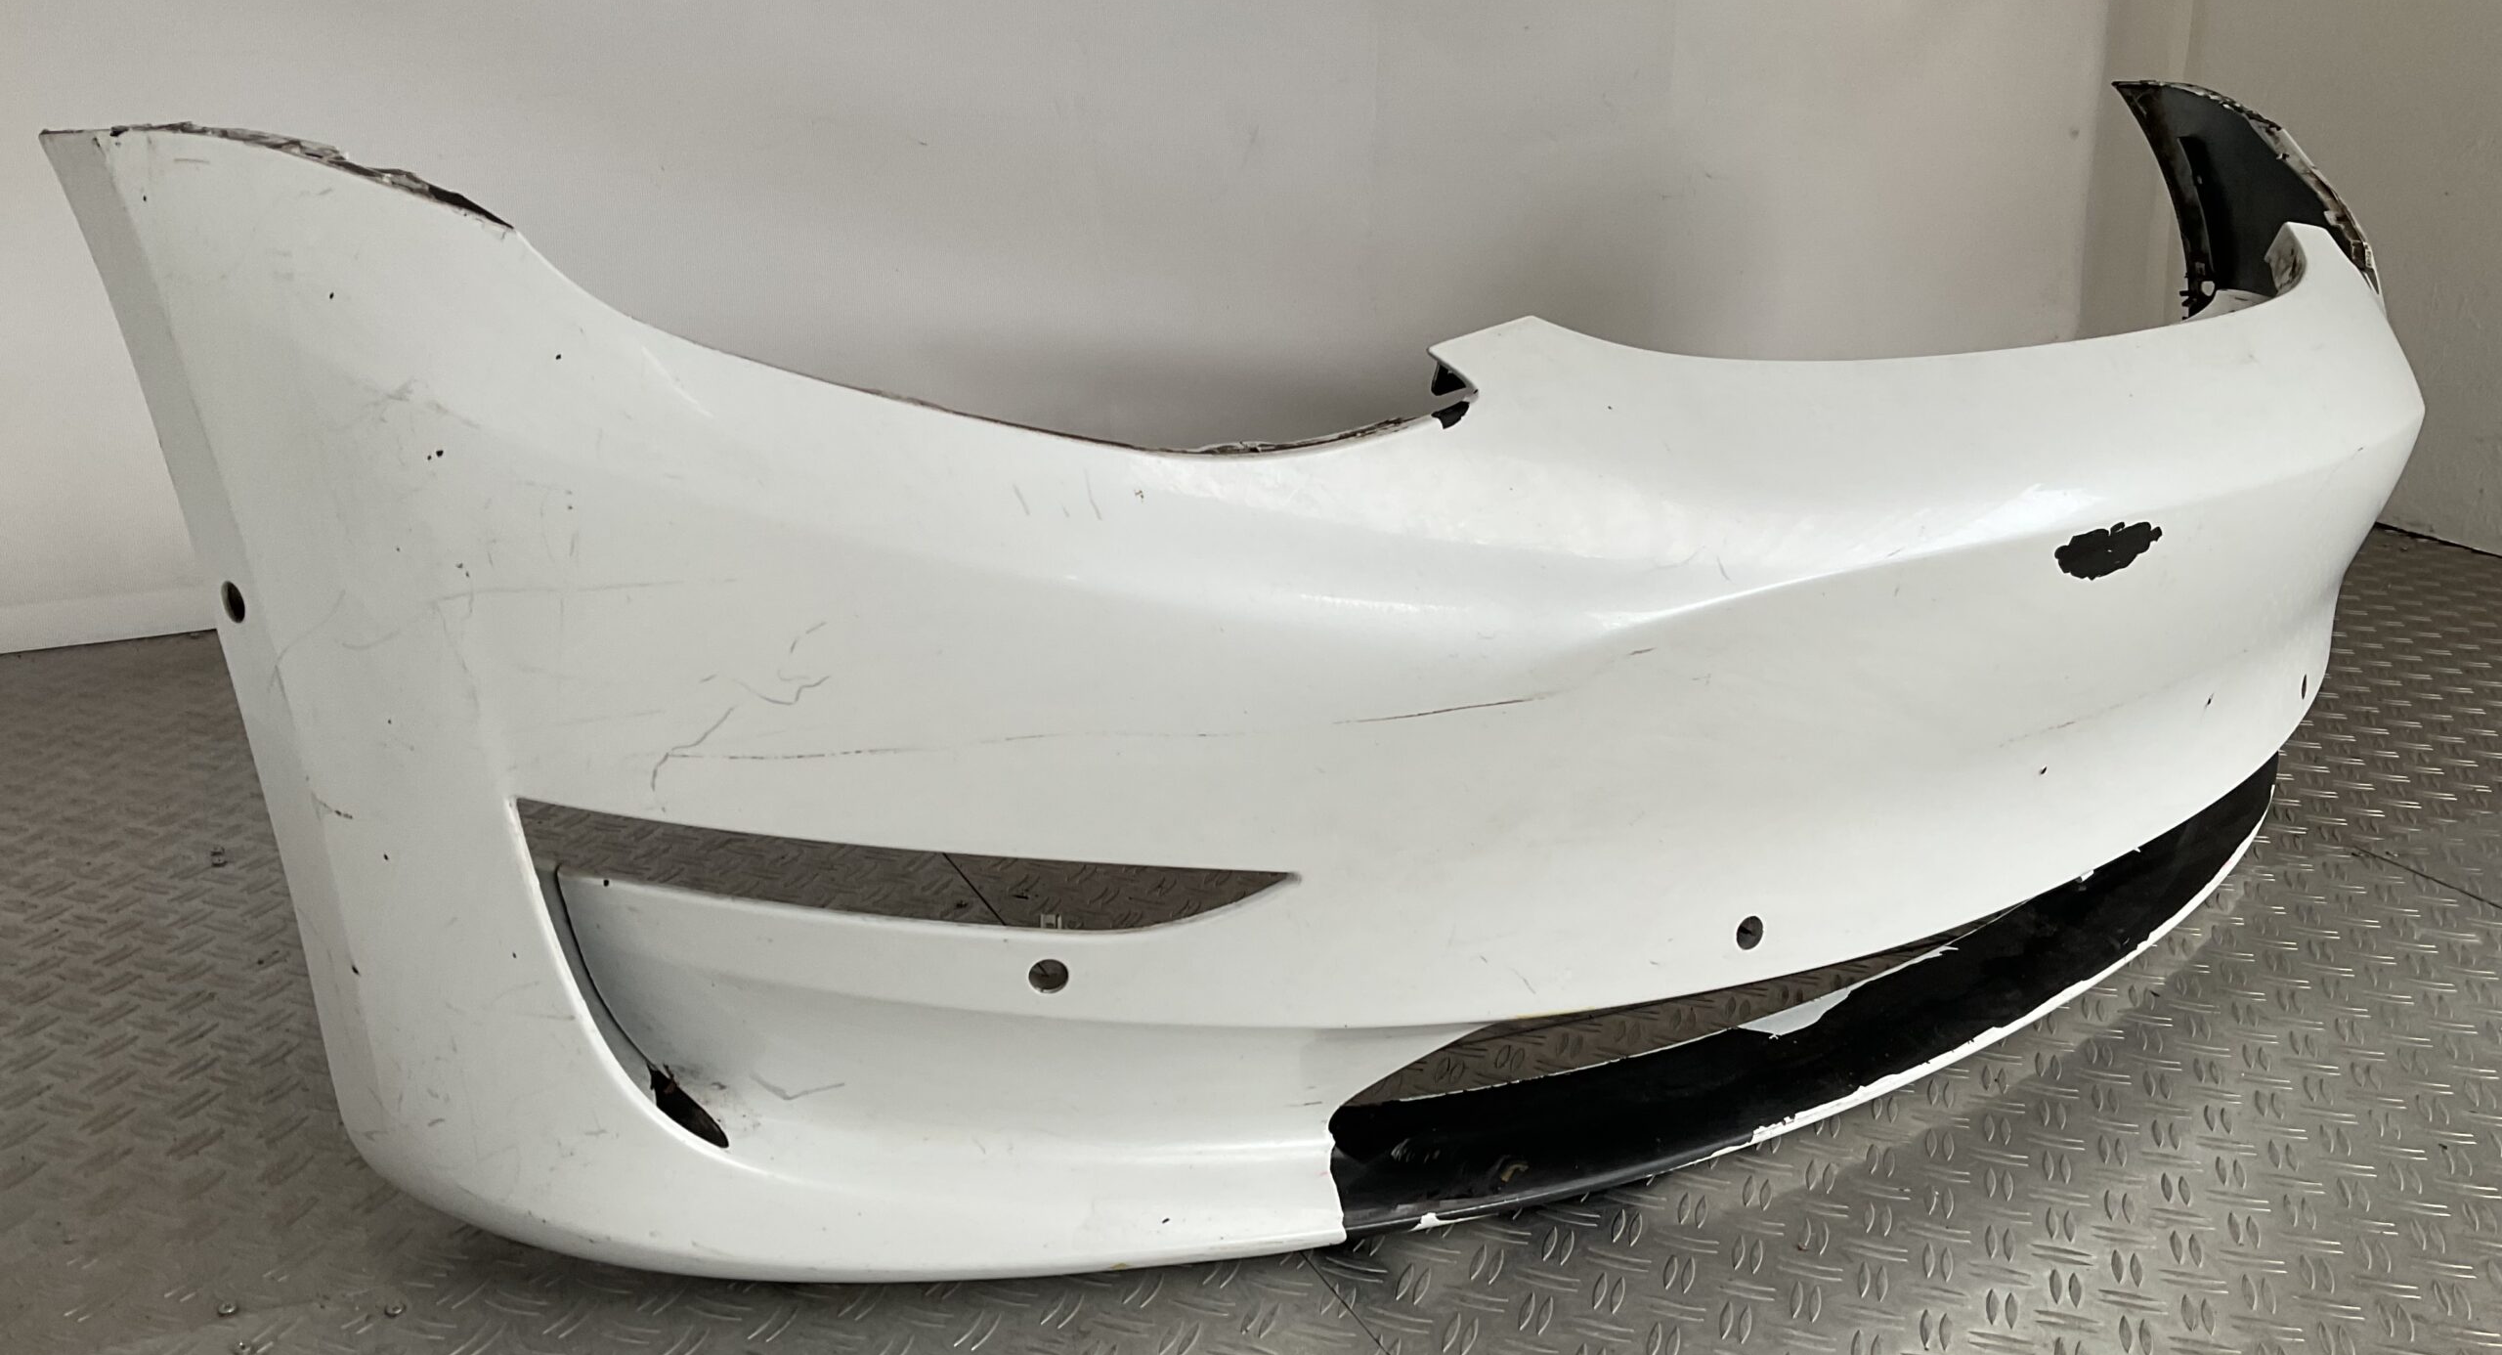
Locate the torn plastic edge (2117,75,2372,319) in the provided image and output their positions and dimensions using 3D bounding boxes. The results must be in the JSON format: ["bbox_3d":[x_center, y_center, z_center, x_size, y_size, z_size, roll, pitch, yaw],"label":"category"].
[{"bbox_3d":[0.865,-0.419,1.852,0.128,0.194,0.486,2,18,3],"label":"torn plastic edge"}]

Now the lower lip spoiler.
[{"bbox_3d":[0.449,0.158,1.302,0.990,0.070,0.150,-14,23,-39],"label":"lower lip spoiler"}]

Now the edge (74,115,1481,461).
[{"bbox_3d":[-0.214,-0.159,0.870,0.619,0.131,0.123,2,18,3],"label":"edge"}]

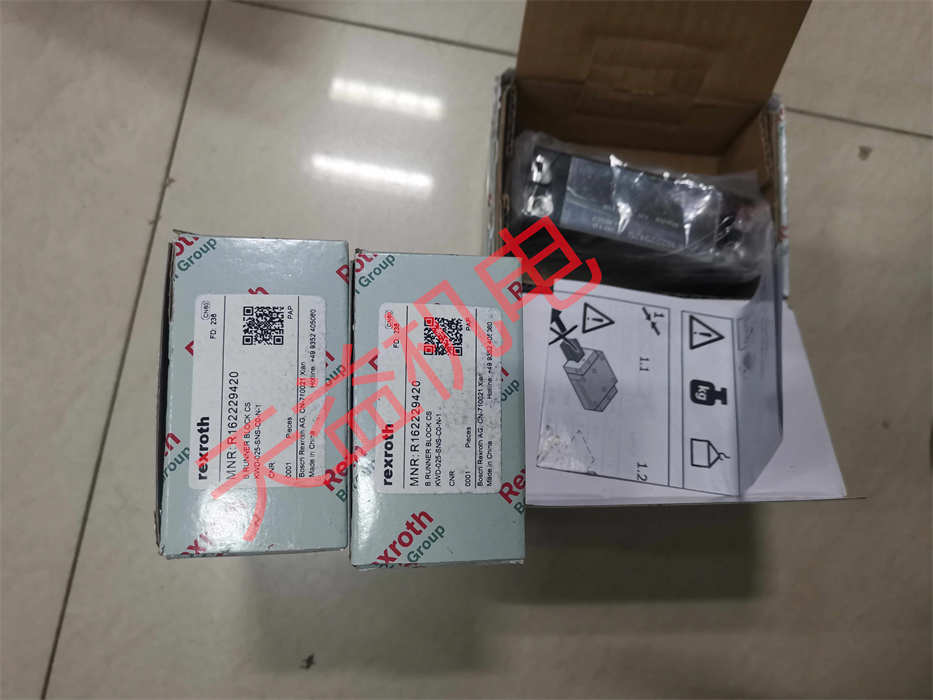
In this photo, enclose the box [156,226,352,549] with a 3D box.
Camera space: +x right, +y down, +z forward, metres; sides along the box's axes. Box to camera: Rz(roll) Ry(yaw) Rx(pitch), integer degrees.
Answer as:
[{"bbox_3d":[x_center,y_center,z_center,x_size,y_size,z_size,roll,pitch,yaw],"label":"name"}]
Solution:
[{"bbox_3d":[-0.079,0.020,0.287,0.067,0.060,0.116,-1,80,-4],"label":"box"}]

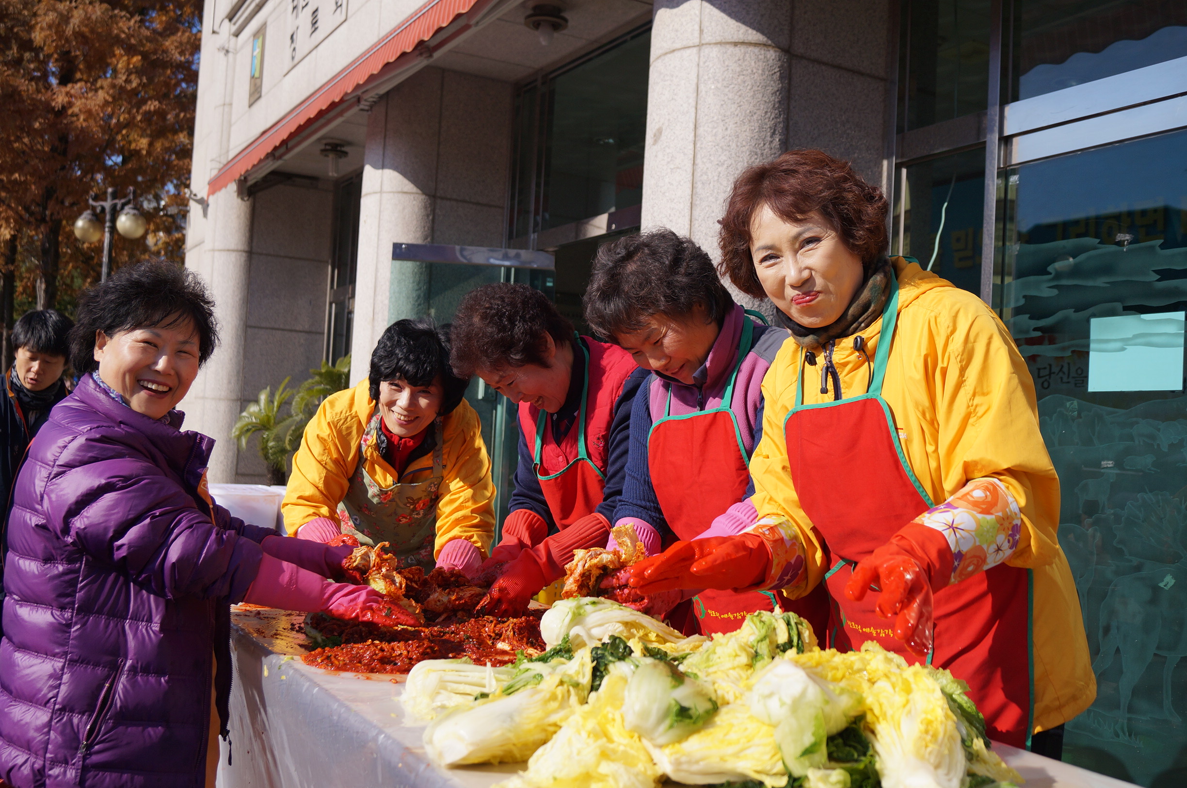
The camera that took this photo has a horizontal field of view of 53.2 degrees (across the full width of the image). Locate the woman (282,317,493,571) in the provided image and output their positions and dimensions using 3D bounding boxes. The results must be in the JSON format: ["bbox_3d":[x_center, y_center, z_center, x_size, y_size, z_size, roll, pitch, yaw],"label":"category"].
[{"bbox_3d":[-0.460,0.585,2.547,0.480,1.420,0.600,3,-2,-13],"label":"woman"}]

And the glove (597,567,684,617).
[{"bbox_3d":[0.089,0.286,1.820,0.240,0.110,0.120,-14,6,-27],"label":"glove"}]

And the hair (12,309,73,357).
[{"bbox_3d":[-1.625,-0.172,3.520,0.175,0.160,0.195,3,-2,-9],"label":"hair"}]

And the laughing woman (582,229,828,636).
[{"bbox_3d":[0.173,0.548,1.979,0.560,1.510,0.500,5,-3,-40],"label":"laughing woman"}]

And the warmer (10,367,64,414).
[{"bbox_3d":[-1.633,-0.010,3.500,0.165,0.140,0.165,3,-2,-12],"label":"warmer"}]

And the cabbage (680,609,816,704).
[{"bbox_3d":[0.208,0.361,1.600,0.170,0.130,0.210,4,-3,-30],"label":"cabbage"}]

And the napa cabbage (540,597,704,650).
[{"bbox_3d":[0.045,0.350,1.780,0.260,0.110,0.140,3,-2,-12],"label":"napa cabbage"}]

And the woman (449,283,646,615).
[{"bbox_3d":[-0.049,0.570,2.298,0.560,1.470,0.500,5,-3,-38],"label":"woman"}]

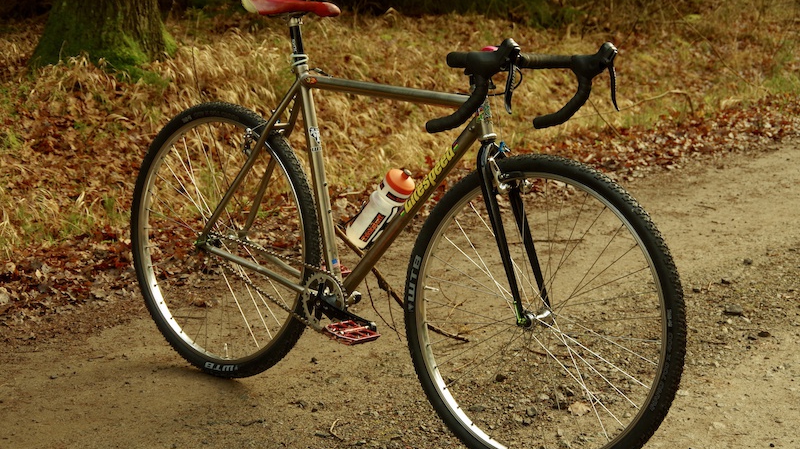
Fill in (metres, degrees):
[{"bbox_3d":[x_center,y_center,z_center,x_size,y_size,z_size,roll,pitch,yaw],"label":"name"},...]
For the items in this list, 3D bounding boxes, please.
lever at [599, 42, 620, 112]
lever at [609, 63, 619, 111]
[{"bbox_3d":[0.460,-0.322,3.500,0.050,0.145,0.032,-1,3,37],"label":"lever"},{"bbox_3d":[0.467,-0.302,3.500,0.030,0.105,0.020,-1,3,37],"label":"lever"}]

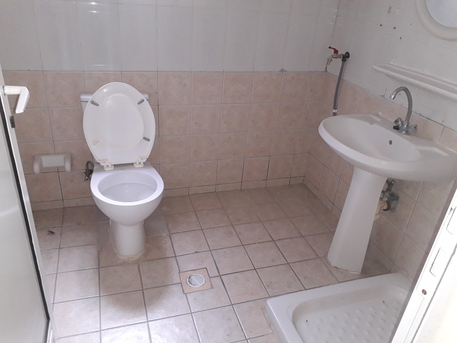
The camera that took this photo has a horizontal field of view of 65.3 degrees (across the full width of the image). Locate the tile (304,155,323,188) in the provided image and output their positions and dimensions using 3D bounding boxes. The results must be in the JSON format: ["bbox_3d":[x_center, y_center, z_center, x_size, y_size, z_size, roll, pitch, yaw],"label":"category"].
[{"bbox_3d":[0.642,-0.001,2.674,0.009,0.200,0.195,-5,30,-18],"label":"tile"}]

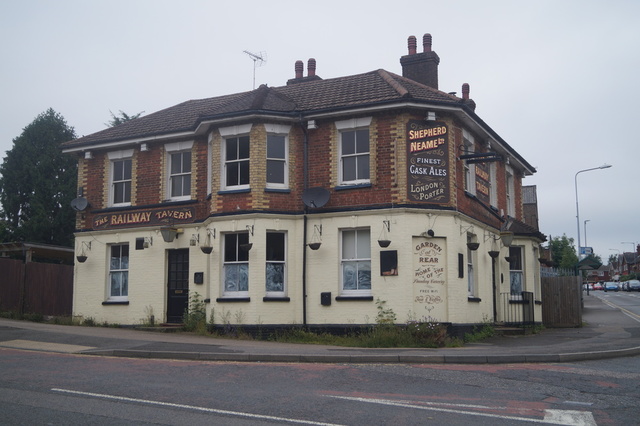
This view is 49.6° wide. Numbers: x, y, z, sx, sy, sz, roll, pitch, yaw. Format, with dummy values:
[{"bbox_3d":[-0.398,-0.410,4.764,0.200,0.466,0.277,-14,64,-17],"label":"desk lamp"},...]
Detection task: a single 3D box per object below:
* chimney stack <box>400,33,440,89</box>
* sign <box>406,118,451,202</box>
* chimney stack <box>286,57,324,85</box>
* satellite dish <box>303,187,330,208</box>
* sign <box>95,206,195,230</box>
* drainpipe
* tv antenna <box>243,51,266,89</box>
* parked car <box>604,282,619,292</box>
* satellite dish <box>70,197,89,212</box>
[{"bbox_3d":[3.274,-4.783,22.534,1.126,1.920,0.620,-4,-9,26],"label":"chimney stack"},{"bbox_3d":[2.868,-1.367,18.266,1.216,2.197,0.040,3,-9,-18],"label":"sign"},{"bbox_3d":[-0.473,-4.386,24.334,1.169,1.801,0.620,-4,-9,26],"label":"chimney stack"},{"bbox_3d":[-0.093,-0.419,18.386,0.730,0.560,0.460,-2,-8,14],"label":"satellite dish"},{"bbox_3d":[-5.487,0.177,21.345,4.015,0.402,0.050,-4,-9,26],"label":"sign"},{"bbox_3d":[-0.448,0.156,18.682,0.110,5.737,0.250,-4,-9,26],"label":"drainpipe"},{"bbox_3d":[-2.245,-4.985,23.689,0.420,1.441,1.178,-6,-10,35],"label":"tv antenna"},{"bbox_3d":[42.048,10.721,99.845,1.800,1.500,4.100,-4,-9,24],"label":"parked car"},{"bbox_3d":[-7.695,-0.272,22.187,0.540,0.430,0.370,-2,-8,10],"label":"satellite dish"}]

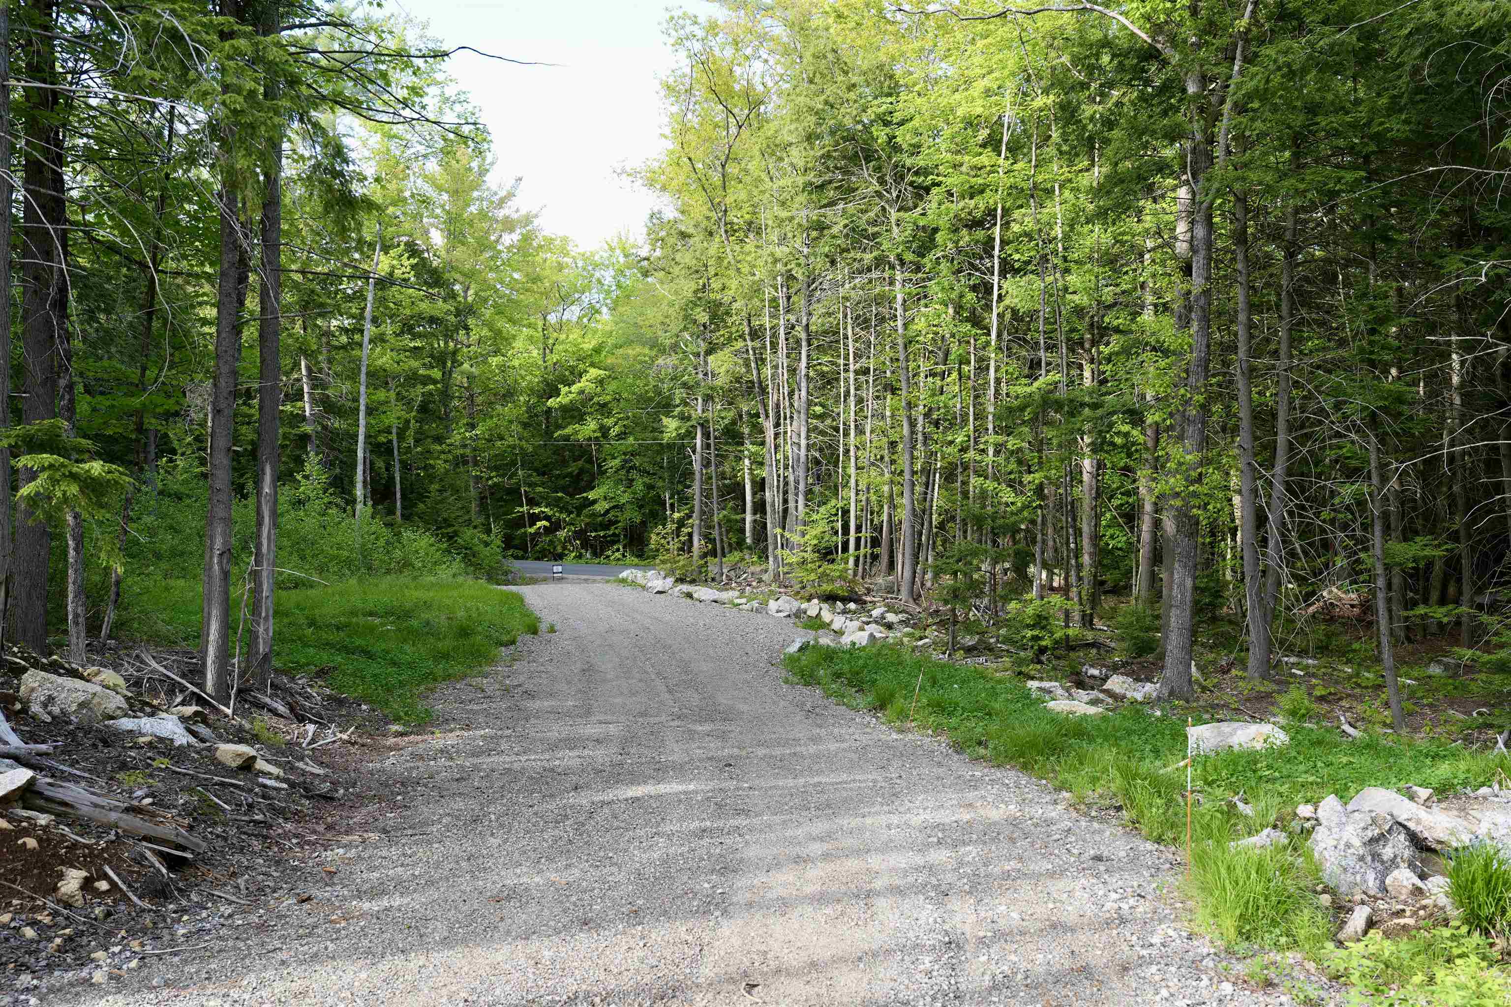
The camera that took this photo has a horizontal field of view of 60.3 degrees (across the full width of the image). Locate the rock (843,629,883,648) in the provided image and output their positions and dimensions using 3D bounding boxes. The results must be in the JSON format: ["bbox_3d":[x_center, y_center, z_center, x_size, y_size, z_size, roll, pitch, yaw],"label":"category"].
[{"bbox_3d":[1.354,1.704,16.400,0.510,0.250,0.400,0,0,2],"label":"rock"}]

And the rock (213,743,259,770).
[{"bbox_3d":[-2.954,1.437,7.400,0.260,0.125,0.200,0,0,-11],"label":"rock"}]

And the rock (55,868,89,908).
[{"bbox_3d":[-2.627,1.477,5.000,0.132,0.135,0.120,0,0,-15],"label":"rock"}]

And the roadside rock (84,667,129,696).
[{"bbox_3d":[-4.188,1.155,8.400,0.310,0.185,0.260,0,0,-14],"label":"roadside rock"}]

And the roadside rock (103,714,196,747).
[{"bbox_3d":[-3.494,1.314,7.500,0.520,0.150,0.320,0,0,-13],"label":"roadside rock"}]

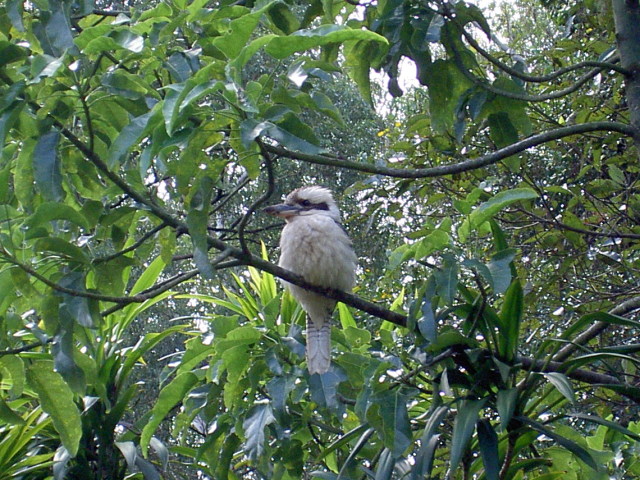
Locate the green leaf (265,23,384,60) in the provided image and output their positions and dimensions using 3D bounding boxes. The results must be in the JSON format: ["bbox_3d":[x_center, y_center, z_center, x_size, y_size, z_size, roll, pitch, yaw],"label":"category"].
[{"bbox_3d":[0.013,-0.357,3.400,0.220,0.064,0.080,0,-8,0],"label":"green leaf"}]

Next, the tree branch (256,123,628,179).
[{"bbox_3d":[0.242,-0.169,3.550,0.700,0.105,0.160,0,-8,0],"label":"tree branch"}]

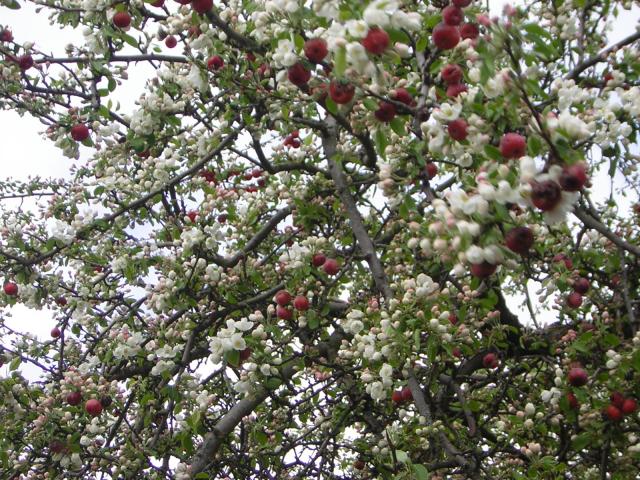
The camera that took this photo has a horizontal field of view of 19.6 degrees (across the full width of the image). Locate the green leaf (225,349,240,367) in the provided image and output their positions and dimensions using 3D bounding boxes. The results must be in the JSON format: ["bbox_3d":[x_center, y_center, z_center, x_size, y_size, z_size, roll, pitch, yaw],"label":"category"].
[{"bbox_3d":[-0.155,0.206,3.300,0.025,0.034,0.014,-9,-11,0],"label":"green leaf"}]

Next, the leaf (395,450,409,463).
[{"bbox_3d":[0.122,0.322,2.750,0.022,0.016,0.008,45,-3,0],"label":"leaf"}]

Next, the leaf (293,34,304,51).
[{"bbox_3d":[-0.024,-0.224,2.100,0.011,0.019,0.008,-12,0,1],"label":"leaf"}]

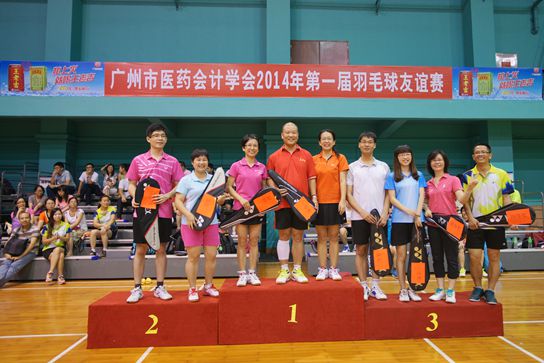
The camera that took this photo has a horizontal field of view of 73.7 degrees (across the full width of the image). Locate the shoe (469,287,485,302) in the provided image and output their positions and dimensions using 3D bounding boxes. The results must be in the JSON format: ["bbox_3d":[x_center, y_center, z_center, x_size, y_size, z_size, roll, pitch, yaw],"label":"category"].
[{"bbox_3d":[2.176,1.192,3.855,0.105,0.115,0.280,-4,-5,44],"label":"shoe"}]

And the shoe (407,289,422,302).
[{"bbox_3d":[1.515,1.199,3.854,0.095,0.100,0.255,-1,-4,-1],"label":"shoe"}]

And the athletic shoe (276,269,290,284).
[{"bbox_3d":[0.127,1.020,3.932,0.105,0.115,0.285,-2,-4,18],"label":"athletic shoe"}]

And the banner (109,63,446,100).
[{"bbox_3d":[0.281,-2.569,9.300,8.923,0.859,0.030,0,-4,-3],"label":"banner"}]

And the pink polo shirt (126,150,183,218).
[{"bbox_3d":[-1.228,0.031,3.800,0.540,0.700,0.280,0,-4,-18],"label":"pink polo shirt"}]

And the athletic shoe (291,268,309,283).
[{"bbox_3d":[0.311,1.032,3.986,0.105,0.115,0.290,1,-4,-24],"label":"athletic shoe"}]

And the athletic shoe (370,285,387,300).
[{"bbox_3d":[1.174,1.204,3.986,0.105,0.120,0.285,1,-4,-14],"label":"athletic shoe"}]

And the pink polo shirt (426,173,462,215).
[{"bbox_3d":[1.860,0.149,3.910,0.410,0.490,0.270,-2,-4,28],"label":"pink polo shirt"}]

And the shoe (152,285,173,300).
[{"bbox_3d":[-1.117,1.133,3.709,0.290,0.115,0.105,-5,-5,44],"label":"shoe"}]

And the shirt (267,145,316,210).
[{"bbox_3d":[0.217,-0.041,4.040,0.540,0.720,0.290,-1,-4,2],"label":"shirt"}]

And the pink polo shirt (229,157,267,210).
[{"bbox_3d":[-0.256,0.036,3.950,0.430,0.570,0.250,0,-4,-11],"label":"pink polo shirt"}]

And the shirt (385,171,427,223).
[{"bbox_3d":[1.437,0.172,3.890,0.430,0.550,0.260,-2,-4,19],"label":"shirt"}]

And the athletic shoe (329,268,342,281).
[{"bbox_3d":[0.712,1.039,4.066,0.095,0.100,0.255,0,-4,-12],"label":"athletic shoe"}]

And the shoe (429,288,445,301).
[{"bbox_3d":[1.772,1.204,3.893,0.250,0.100,0.093,3,-5,-44],"label":"shoe"}]

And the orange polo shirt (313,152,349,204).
[{"bbox_3d":[0.652,-0.034,4.080,0.420,0.580,0.260,-1,-4,8],"label":"orange polo shirt"}]

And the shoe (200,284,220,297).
[{"bbox_3d":[-0.635,1.139,3.800,0.095,0.100,0.255,3,-5,-43],"label":"shoe"}]

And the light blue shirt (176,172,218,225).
[{"bbox_3d":[-0.755,0.179,3.830,0.460,0.560,0.280,0,-4,-8],"label":"light blue shirt"}]

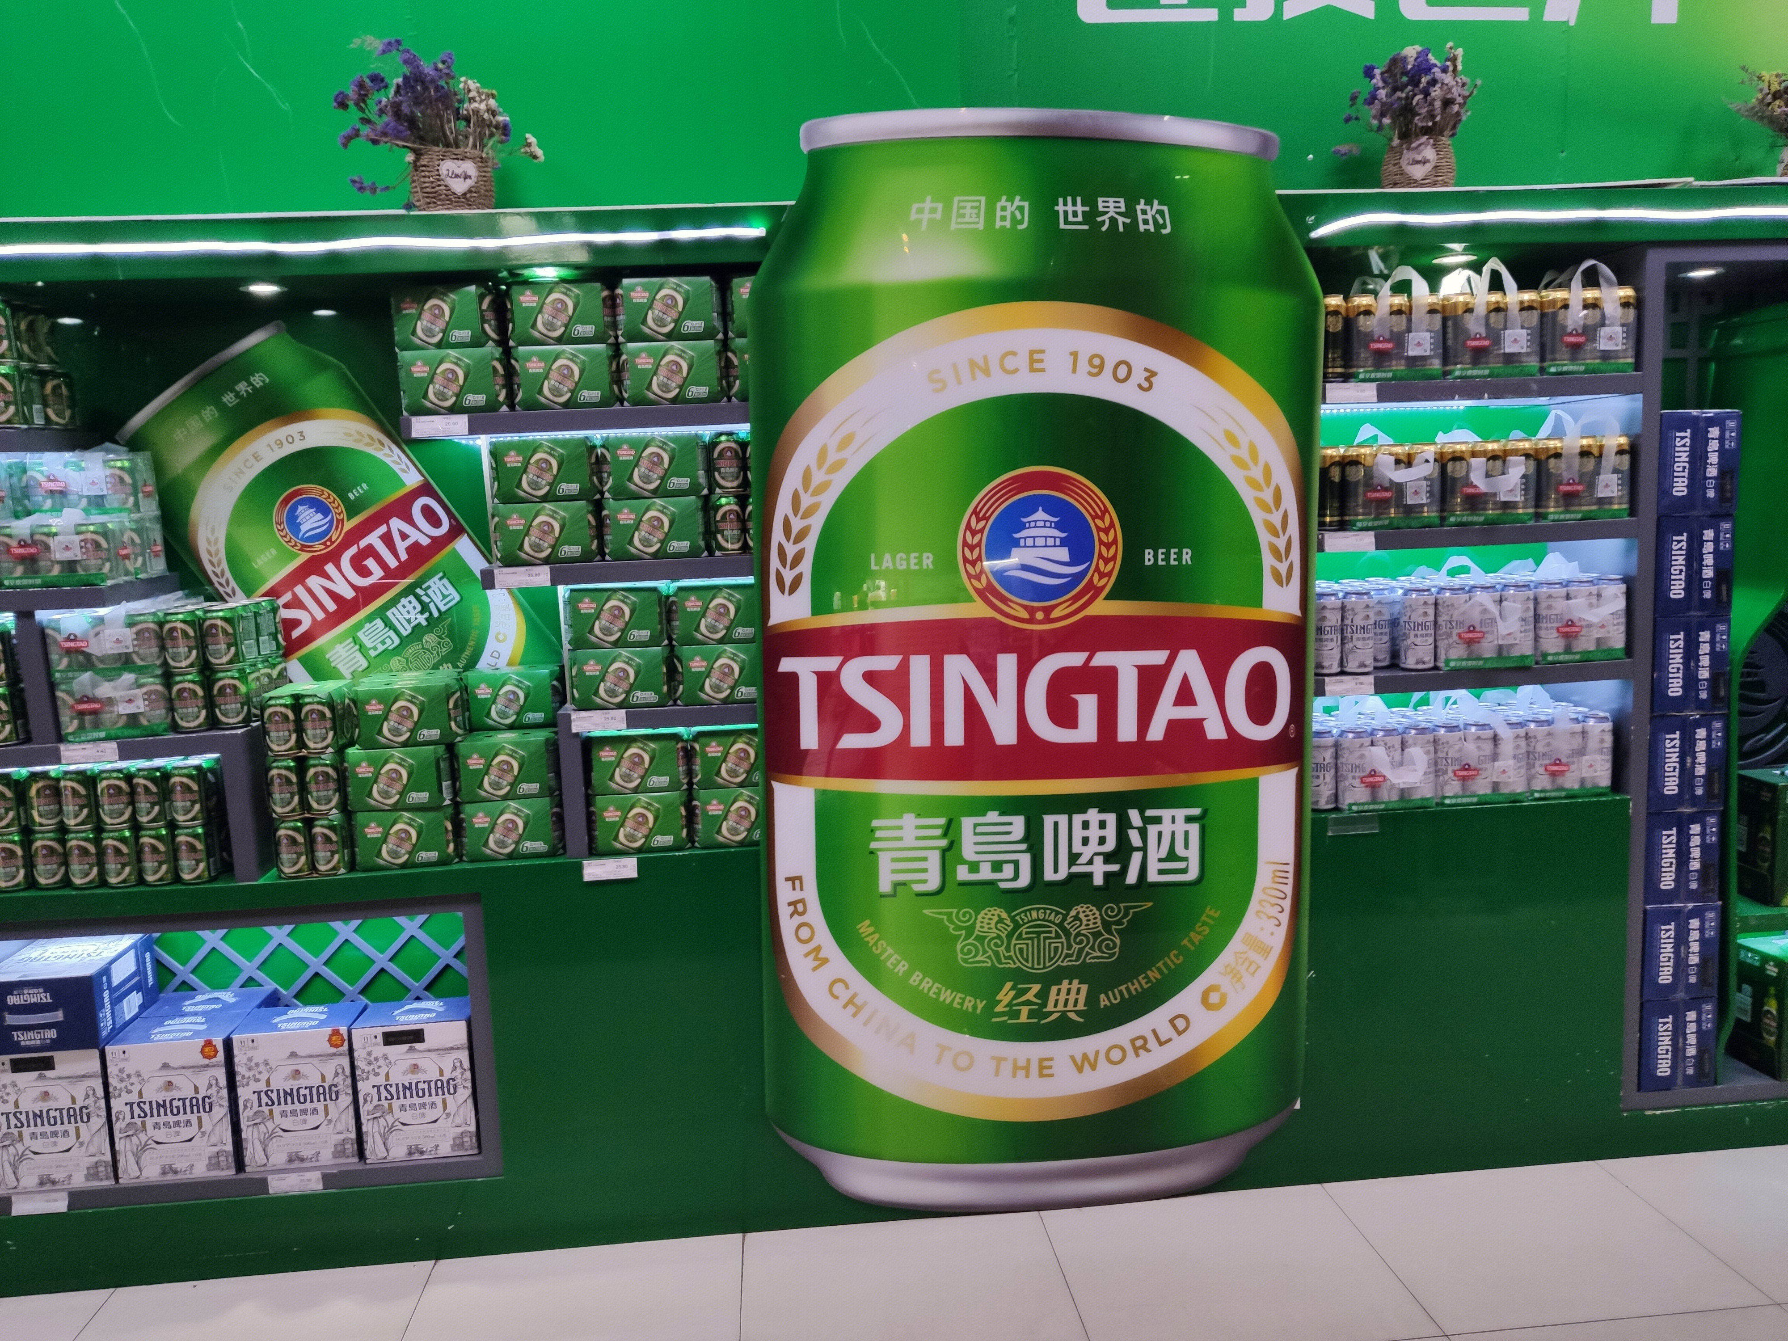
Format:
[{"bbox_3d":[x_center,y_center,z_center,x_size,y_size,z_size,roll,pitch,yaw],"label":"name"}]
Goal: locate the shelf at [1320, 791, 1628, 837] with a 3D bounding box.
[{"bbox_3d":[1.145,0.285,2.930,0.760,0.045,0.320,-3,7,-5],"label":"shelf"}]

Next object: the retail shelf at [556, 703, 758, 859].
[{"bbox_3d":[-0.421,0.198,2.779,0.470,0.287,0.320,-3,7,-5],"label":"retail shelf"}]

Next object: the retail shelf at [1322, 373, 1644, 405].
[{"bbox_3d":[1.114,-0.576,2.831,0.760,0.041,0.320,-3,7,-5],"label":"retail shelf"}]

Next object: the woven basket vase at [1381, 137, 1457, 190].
[{"bbox_3d":[1.048,-0.999,2.681,0.138,0.112,0.128,-1,7,13],"label":"woven basket vase"}]

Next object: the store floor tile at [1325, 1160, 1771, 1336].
[{"bbox_3d":[1.230,1.105,2.598,0.605,0.012,0.533,-3,7,-5],"label":"store floor tile"}]

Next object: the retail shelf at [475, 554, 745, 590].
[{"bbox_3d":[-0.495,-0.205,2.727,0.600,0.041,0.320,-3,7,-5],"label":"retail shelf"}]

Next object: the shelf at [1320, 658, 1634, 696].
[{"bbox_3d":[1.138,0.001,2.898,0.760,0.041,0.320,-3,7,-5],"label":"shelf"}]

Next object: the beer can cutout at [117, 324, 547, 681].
[{"bbox_3d":[-1.122,-0.212,2.774,0.515,0.966,0.070,-38,8,0],"label":"beer can cutout"}]

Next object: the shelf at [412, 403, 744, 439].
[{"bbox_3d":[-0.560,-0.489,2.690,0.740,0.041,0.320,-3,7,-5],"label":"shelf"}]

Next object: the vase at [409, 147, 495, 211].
[{"bbox_3d":[-0.828,-0.910,2.521,0.152,0.126,0.120,-5,7,-19],"label":"vase"}]

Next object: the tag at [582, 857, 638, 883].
[{"bbox_3d":[-0.553,0.391,2.624,0.103,0.038,0.003,-3,7,-5],"label":"tag"}]

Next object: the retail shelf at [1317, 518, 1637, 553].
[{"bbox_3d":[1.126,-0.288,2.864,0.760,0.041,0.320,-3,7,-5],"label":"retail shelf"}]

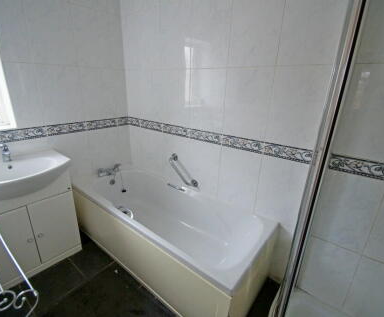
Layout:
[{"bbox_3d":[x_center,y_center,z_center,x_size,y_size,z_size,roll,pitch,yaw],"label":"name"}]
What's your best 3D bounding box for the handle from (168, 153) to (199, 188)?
[{"bbox_3d":[-0.091,0.115,1.785,0.078,0.070,0.380,-23,71,-48],"label":"handle"}]

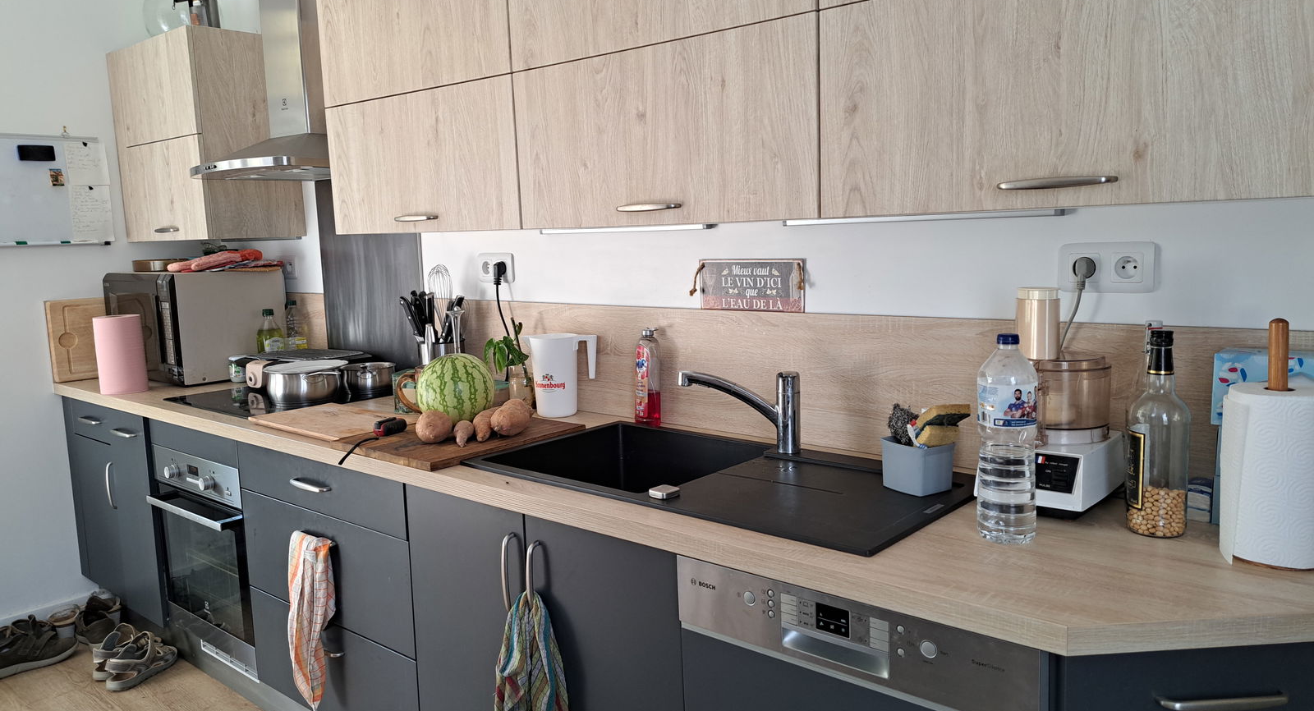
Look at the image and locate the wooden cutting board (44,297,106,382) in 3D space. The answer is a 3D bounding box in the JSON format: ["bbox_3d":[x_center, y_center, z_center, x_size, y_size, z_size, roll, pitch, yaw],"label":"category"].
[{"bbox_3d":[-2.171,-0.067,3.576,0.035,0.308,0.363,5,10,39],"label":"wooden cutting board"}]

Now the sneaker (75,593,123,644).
[{"bbox_3d":[-2.086,0.993,3.394,0.105,0.120,0.275,-10,11,-44],"label":"sneaker"}]

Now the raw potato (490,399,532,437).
[{"bbox_3d":[-0.360,0.154,2.263,0.086,0.083,0.147,0,8,12],"label":"raw potato"}]

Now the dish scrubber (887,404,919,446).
[{"bbox_3d":[0.480,0.139,1.772,0.065,0.085,0.060,5,10,40],"label":"dish scrubber"}]

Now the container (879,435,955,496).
[{"bbox_3d":[0.497,0.208,1.737,0.085,0.094,0.102,-6,9,-30],"label":"container"}]

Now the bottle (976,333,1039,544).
[{"bbox_3d":[0.561,0.132,1.453,0.088,0.325,0.088,-1,8,3],"label":"bottle"}]

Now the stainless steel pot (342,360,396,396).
[{"bbox_3d":[-0.959,0.078,3.036,0.185,0.092,0.215,-4,8,-18],"label":"stainless steel pot"}]

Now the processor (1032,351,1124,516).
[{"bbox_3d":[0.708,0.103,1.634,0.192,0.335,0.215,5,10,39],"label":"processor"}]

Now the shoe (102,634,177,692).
[{"bbox_3d":[-1.749,1.030,3.098,0.100,0.107,0.262,2,9,27],"label":"shoe"}]

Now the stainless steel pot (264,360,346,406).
[{"bbox_3d":[-1.114,0.088,2.911,0.240,0.115,0.240,-2,8,0],"label":"stainless steel pot"}]

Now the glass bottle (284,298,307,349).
[{"bbox_3d":[-1.324,-0.050,3.334,0.079,0.297,0.079,5,10,39],"label":"glass bottle"}]

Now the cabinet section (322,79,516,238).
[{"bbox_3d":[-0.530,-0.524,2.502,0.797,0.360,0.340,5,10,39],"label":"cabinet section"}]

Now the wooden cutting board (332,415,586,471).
[{"bbox_3d":[-0.501,0.201,2.324,0.415,0.021,0.487,5,10,40],"label":"wooden cutting board"}]

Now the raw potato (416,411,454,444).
[{"bbox_3d":[-0.534,0.172,2.184,0.087,0.079,0.130,-4,8,-16],"label":"raw potato"}]

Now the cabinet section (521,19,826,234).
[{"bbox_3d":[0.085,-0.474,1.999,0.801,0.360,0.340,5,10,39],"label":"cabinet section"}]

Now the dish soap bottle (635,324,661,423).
[{"bbox_3d":[-0.020,0.062,2.354,0.072,0.257,0.050,5,10,40],"label":"dish soap bottle"}]

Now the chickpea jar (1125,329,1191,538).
[{"bbox_3d":[0.808,0.124,1.464,0.085,0.324,0.085,-3,8,-11],"label":"chickpea jar"}]

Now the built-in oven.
[{"bbox_3d":[-1.244,0.570,2.994,0.595,0.600,0.580,5,10,40],"label":"built-in oven"}]

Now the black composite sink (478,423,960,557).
[{"bbox_3d":[0.113,0.339,1.946,0.996,0.198,0.517,5,10,39],"label":"black composite sink"}]

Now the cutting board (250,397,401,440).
[{"bbox_3d":[-0.874,0.181,2.482,0.502,0.015,0.254,4,10,41],"label":"cutting board"}]

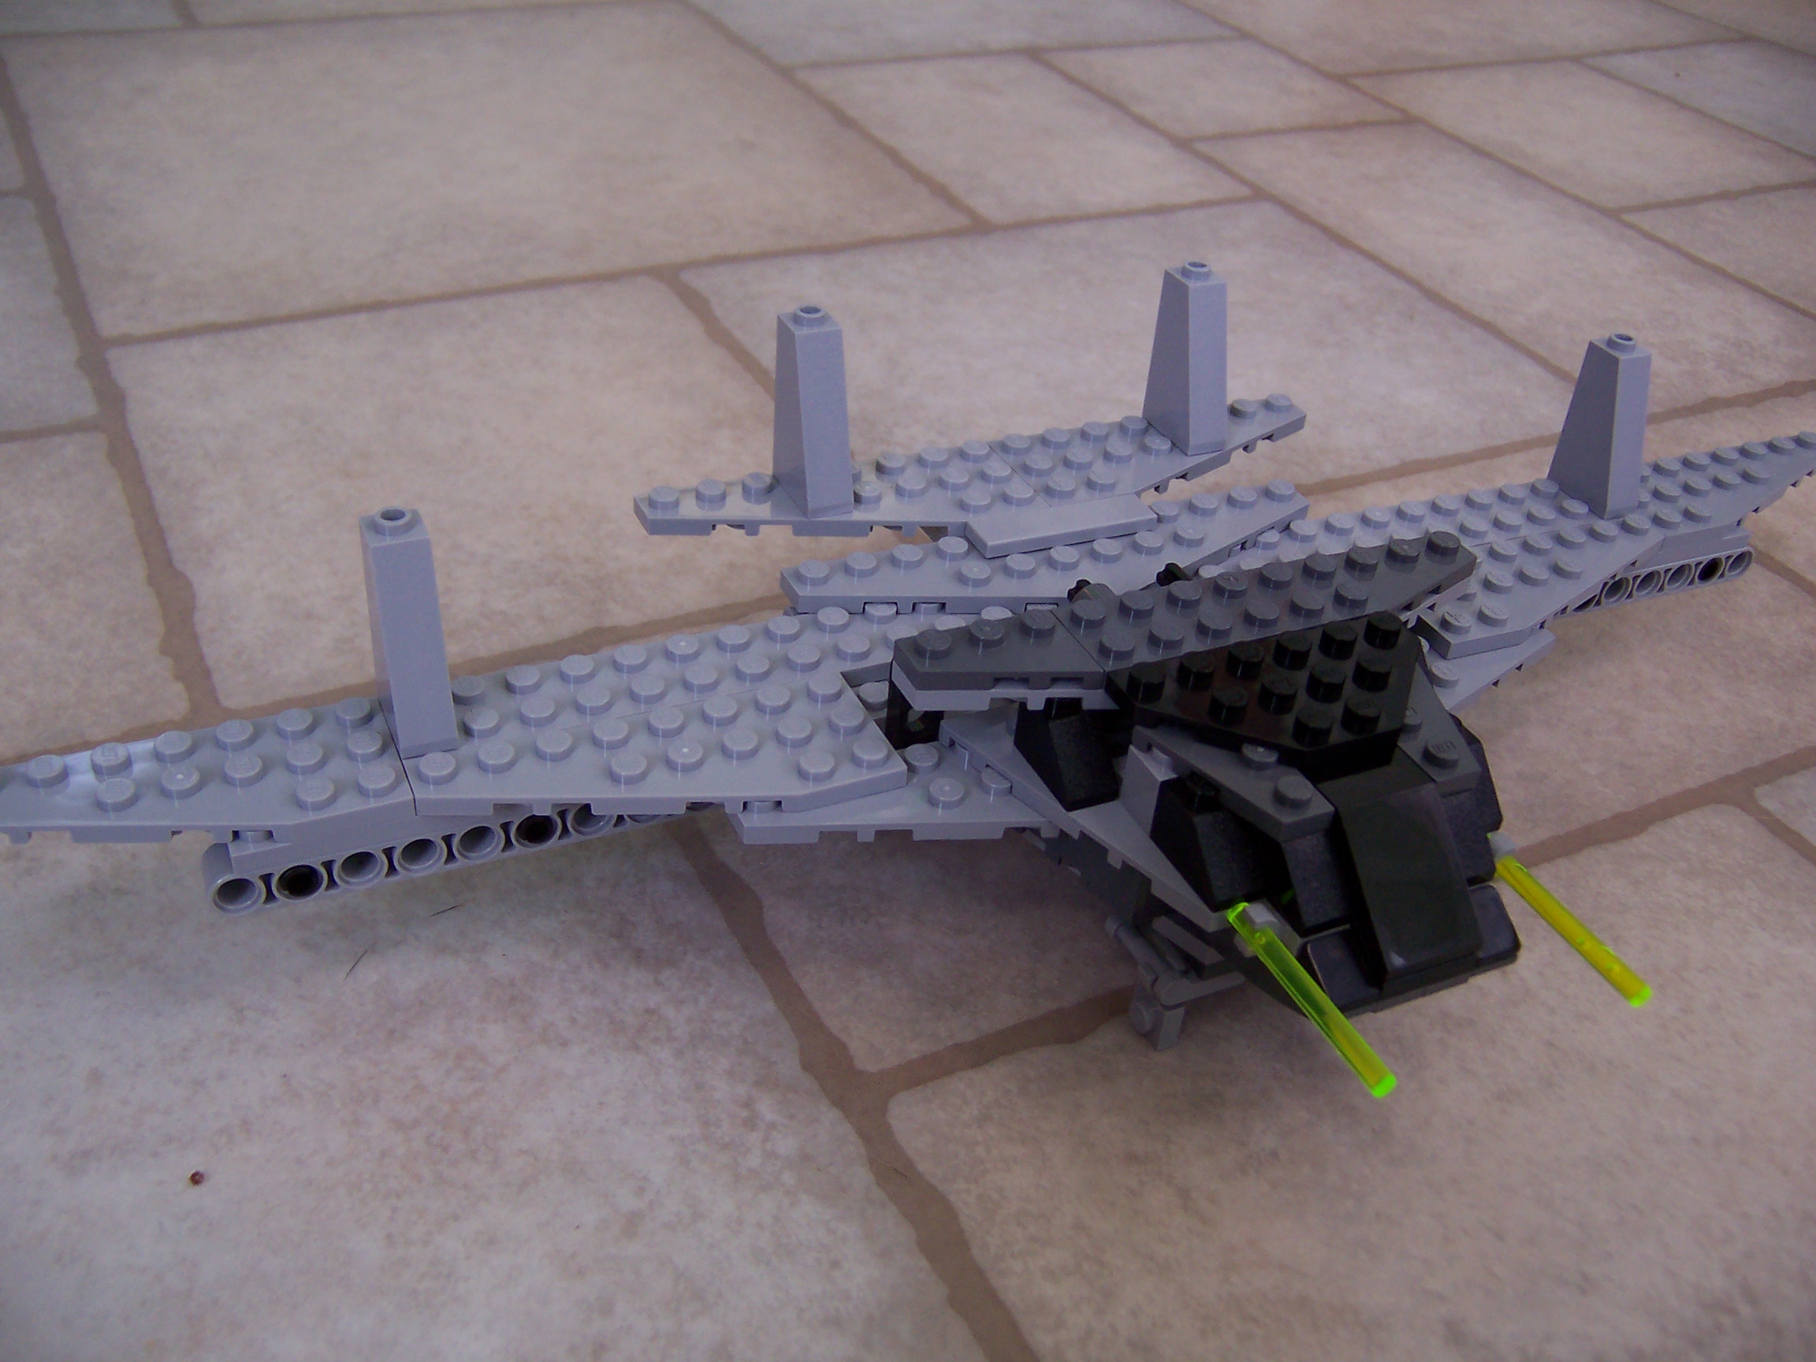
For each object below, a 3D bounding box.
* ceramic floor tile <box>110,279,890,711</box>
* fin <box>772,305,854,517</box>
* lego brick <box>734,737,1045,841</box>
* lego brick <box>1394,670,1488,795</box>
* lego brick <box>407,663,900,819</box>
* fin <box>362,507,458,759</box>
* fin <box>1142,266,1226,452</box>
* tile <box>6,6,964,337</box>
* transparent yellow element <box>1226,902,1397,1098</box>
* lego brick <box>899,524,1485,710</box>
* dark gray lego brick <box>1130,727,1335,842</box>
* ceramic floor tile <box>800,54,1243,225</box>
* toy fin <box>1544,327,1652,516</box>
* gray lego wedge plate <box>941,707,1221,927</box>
[{"bbox_3d":[-0.089,-0.045,0.369,0.131,0.010,0.145,-14,40,-25],"label":"ceramic floor tile"},{"bbox_3d":[-0.014,-0.043,0.276,0.008,0.030,0.016,-12,40,-22],"label":"fin"},{"bbox_3d":[0.001,0.018,0.238,0.048,0.005,0.024,-12,40,-22],"label":"lego brick"},{"bbox_3d":[0.071,0.006,0.237,0.016,0.005,0.024,-12,39,-23],"label":"lego brick"},{"bbox_3d":[-0.034,0.012,0.236,0.064,0.005,0.024,-12,39,-23],"label":"lego brick"},{"bbox_3d":[-0.066,-0.007,0.230,0.008,0.030,0.016,-12,39,-23],"label":"fin"},{"bbox_3d":[0.050,-0.056,0.303,0.008,0.030,0.016,-12,39,-23],"label":"fin"},{"bbox_3d":[-0.133,-0.161,0.520,0.231,0.010,0.220,-14,40,-25],"label":"tile"},{"bbox_3d":[0.048,0.038,0.208,0.003,0.003,0.032,-12,40,-22],"label":"transparent yellow element"},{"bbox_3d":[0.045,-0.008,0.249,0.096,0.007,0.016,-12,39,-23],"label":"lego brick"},{"bbox_3d":[0.042,0.011,0.223,0.016,0.005,0.024,-12,40,-22],"label":"dark gray lego brick"},{"bbox_3d":[0.033,-0.175,0.563,0.091,0.010,0.140,-14,40,-25],"label":"ceramic floor tile"},{"bbox_3d":[0.128,-0.047,0.314,0.008,0.030,0.016,-12,39,-23],"label":"toy fin"},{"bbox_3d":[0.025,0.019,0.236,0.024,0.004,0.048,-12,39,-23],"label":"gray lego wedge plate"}]

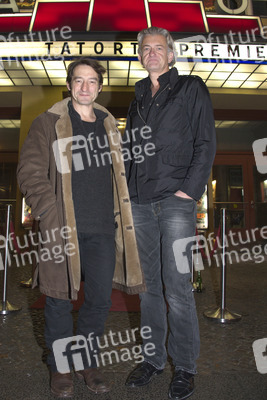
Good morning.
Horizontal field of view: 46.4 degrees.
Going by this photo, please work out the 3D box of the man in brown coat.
[{"bbox_3d":[-0.280,0.068,1.700,0.670,1.740,0.420,1,-3,-9],"label":"man in brown coat"}]

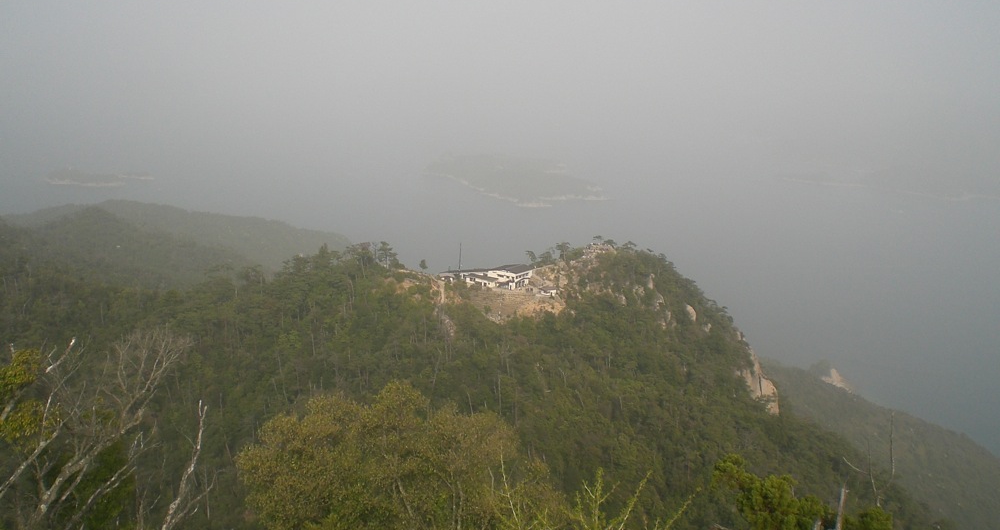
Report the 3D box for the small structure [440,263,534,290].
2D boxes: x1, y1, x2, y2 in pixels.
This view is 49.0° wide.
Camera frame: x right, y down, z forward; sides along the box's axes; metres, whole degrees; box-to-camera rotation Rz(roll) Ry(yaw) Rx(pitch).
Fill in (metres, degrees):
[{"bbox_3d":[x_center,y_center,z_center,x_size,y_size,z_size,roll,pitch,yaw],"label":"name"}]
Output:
[{"bbox_3d":[-6.750,4.870,599.300,46.000,9.500,21.000,7,11,29],"label":"small structure"}]

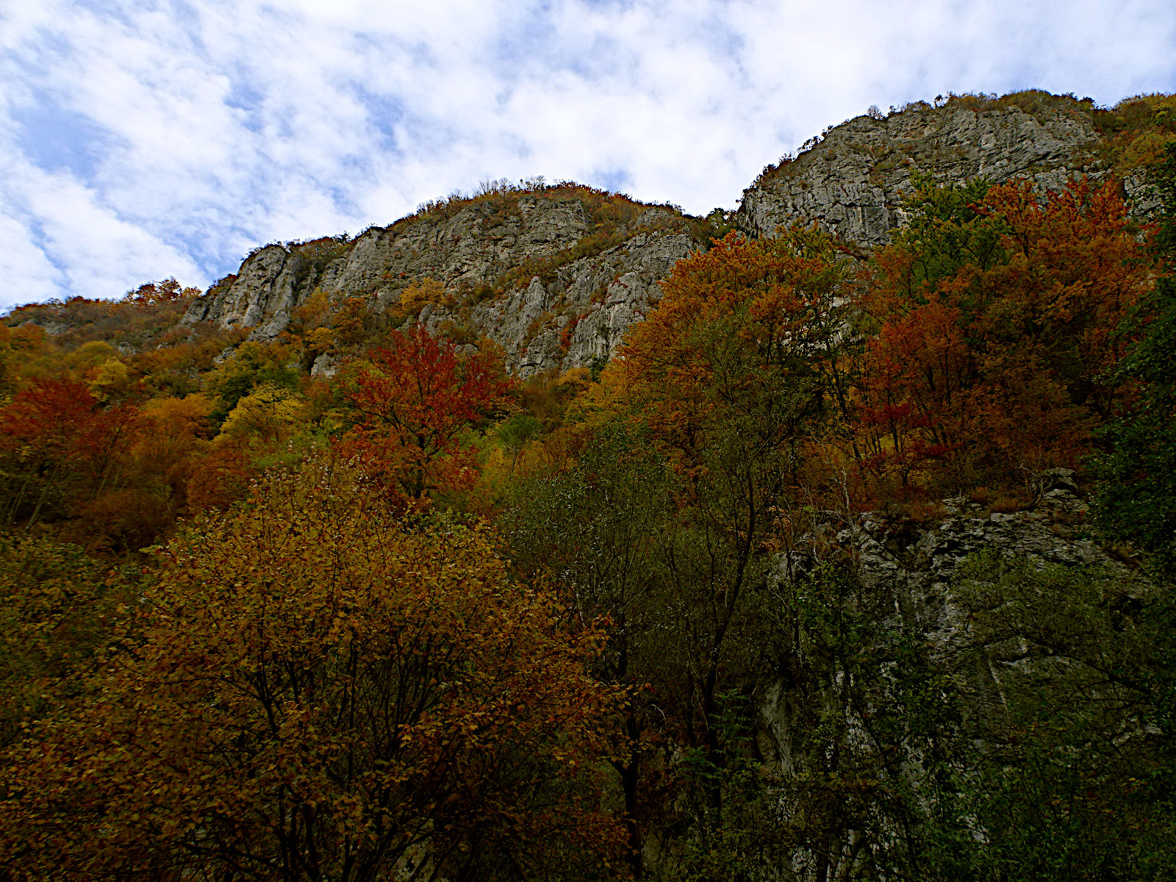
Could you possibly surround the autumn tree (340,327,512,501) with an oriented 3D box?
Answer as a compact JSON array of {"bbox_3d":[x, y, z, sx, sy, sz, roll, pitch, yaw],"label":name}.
[{"bbox_3d":[-8.700,-1.600,43.900,9.000,9.700,8.500,0,-15,0],"label":"autumn tree"}]

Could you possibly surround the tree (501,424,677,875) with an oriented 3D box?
[{"bbox_3d":[0.000,4.370,18.500,4.100,9.900,4.000,0,-15,0],"label":"tree"}]

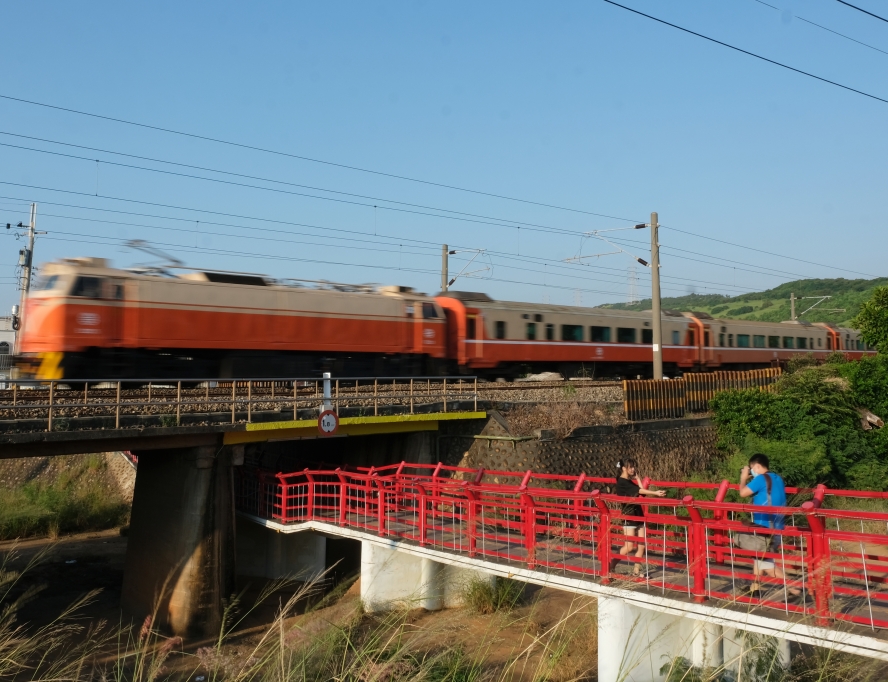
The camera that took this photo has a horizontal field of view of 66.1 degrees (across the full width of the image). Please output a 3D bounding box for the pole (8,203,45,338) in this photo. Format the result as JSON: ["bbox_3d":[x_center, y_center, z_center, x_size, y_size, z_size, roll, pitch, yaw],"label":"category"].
[{"bbox_3d":[-16.100,-0.970,26.000,1.100,8.500,0.750,7,-6,-38],"label":"pole"}]

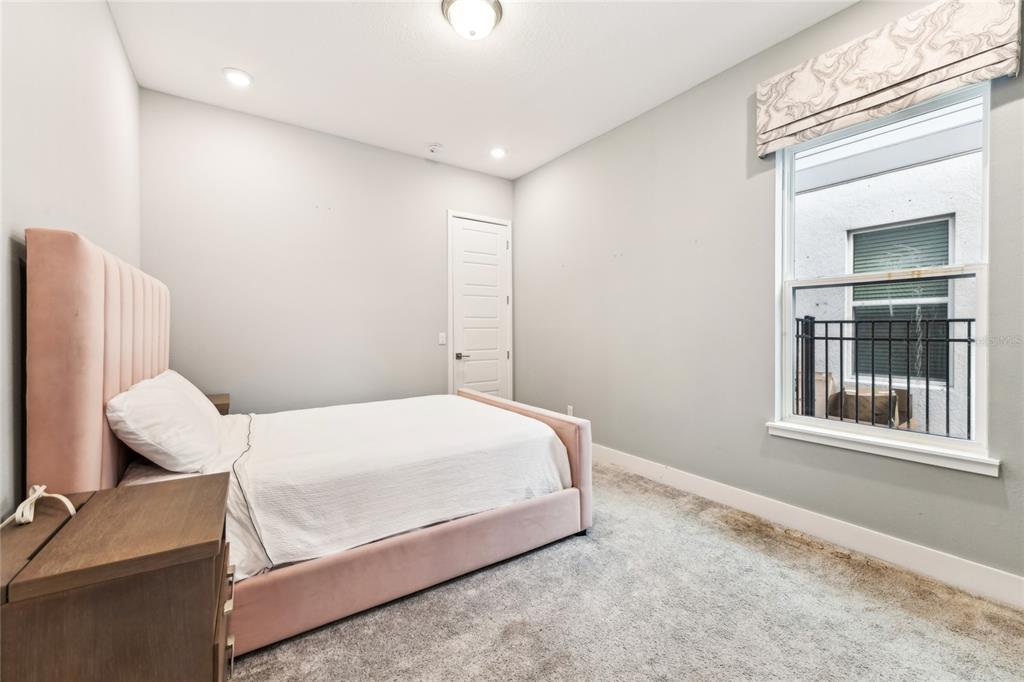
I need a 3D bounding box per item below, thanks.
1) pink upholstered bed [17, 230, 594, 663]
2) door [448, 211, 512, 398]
[{"bbox_3d":[-0.892,0.396,2.414,2.215,1.494,1.597,-1,1,-33],"label":"pink upholstered bed"},{"bbox_3d":[-0.351,-0.155,4.538,0.828,2.507,0.080,-1,1,-35],"label":"door"}]

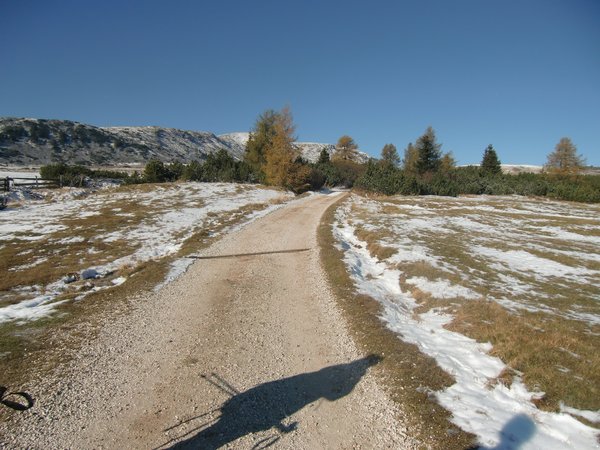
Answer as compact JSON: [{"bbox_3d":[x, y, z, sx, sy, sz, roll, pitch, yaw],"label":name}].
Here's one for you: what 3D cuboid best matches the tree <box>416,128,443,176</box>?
[{"bbox_3d":[12.858,-6.851,41.465,2.890,5.810,2.890,0,7,0],"label":"tree"}]

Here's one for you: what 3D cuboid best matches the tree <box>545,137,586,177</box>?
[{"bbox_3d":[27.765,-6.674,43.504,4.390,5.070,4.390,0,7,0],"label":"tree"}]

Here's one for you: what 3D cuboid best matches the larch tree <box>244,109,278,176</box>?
[{"bbox_3d":[-2.810,-6.040,32.000,3.000,5.850,3.000,0,8,0],"label":"larch tree"}]

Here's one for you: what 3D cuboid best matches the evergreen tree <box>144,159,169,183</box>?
[{"bbox_3d":[-16.077,-6.073,46.606,2.690,2.720,2.690,0,7,0],"label":"evergreen tree"}]

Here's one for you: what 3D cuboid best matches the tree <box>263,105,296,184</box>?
[{"bbox_3d":[-1.846,-7.291,39.392,3.410,7.650,3.410,0,7,0],"label":"tree"}]

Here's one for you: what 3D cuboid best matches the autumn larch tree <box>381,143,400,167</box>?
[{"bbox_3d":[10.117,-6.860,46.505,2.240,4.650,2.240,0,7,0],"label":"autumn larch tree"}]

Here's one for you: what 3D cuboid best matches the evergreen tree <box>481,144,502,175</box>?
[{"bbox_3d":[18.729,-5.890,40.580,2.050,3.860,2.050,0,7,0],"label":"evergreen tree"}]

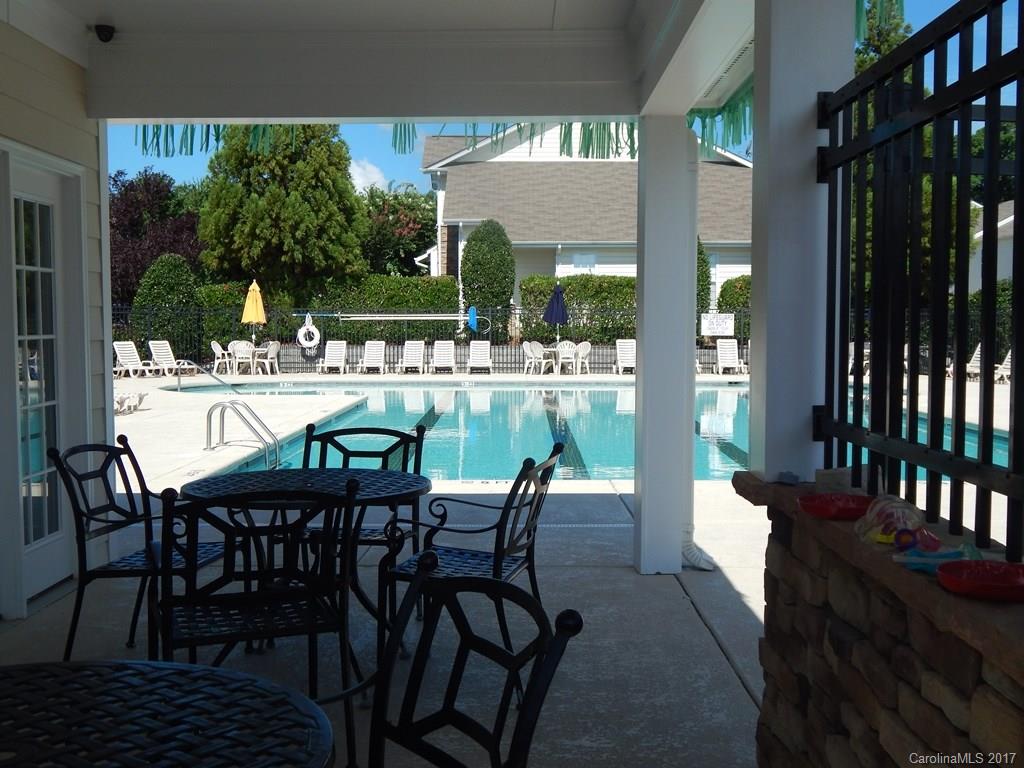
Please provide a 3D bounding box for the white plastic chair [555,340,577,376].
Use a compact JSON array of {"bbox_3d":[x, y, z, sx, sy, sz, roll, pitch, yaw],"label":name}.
[{"bbox_3d":[1.421,-0.699,29.307,0.560,0.890,0.570,0,3,0],"label":"white plastic chair"}]

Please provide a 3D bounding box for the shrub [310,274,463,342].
[{"bbox_3d":[-3.673,-2.156,32.130,4.400,1.939,1.400,0,3,0],"label":"shrub"}]

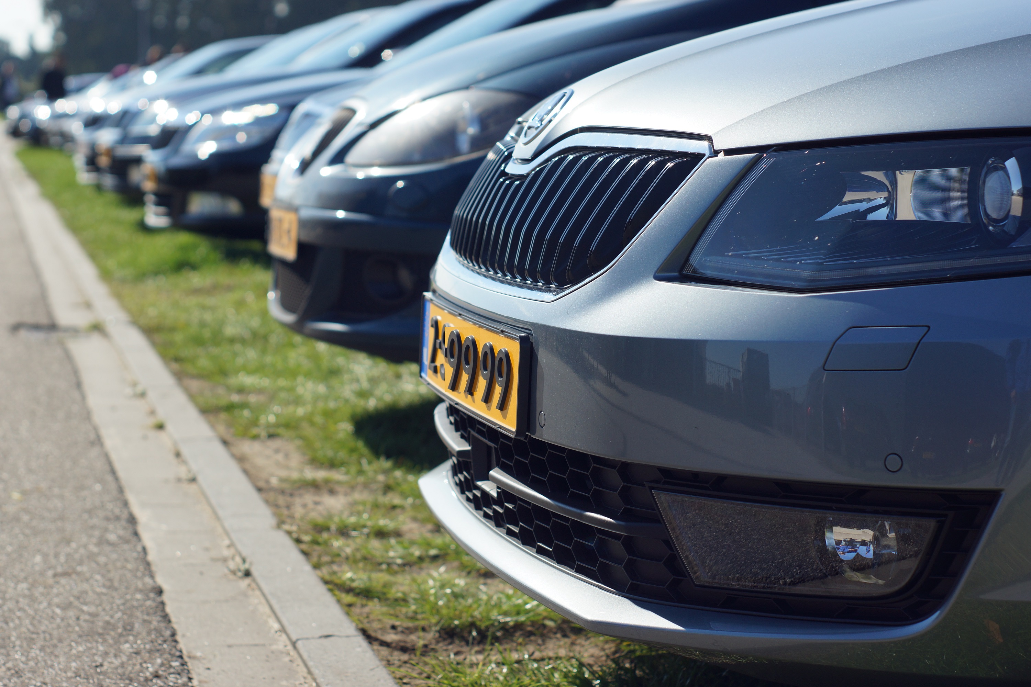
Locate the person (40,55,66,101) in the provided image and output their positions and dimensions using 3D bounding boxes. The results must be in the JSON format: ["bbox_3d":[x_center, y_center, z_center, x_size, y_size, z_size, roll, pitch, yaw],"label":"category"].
[{"bbox_3d":[-10.557,-5.727,49.000,0.520,1.720,0.360,-2,7,-14],"label":"person"}]

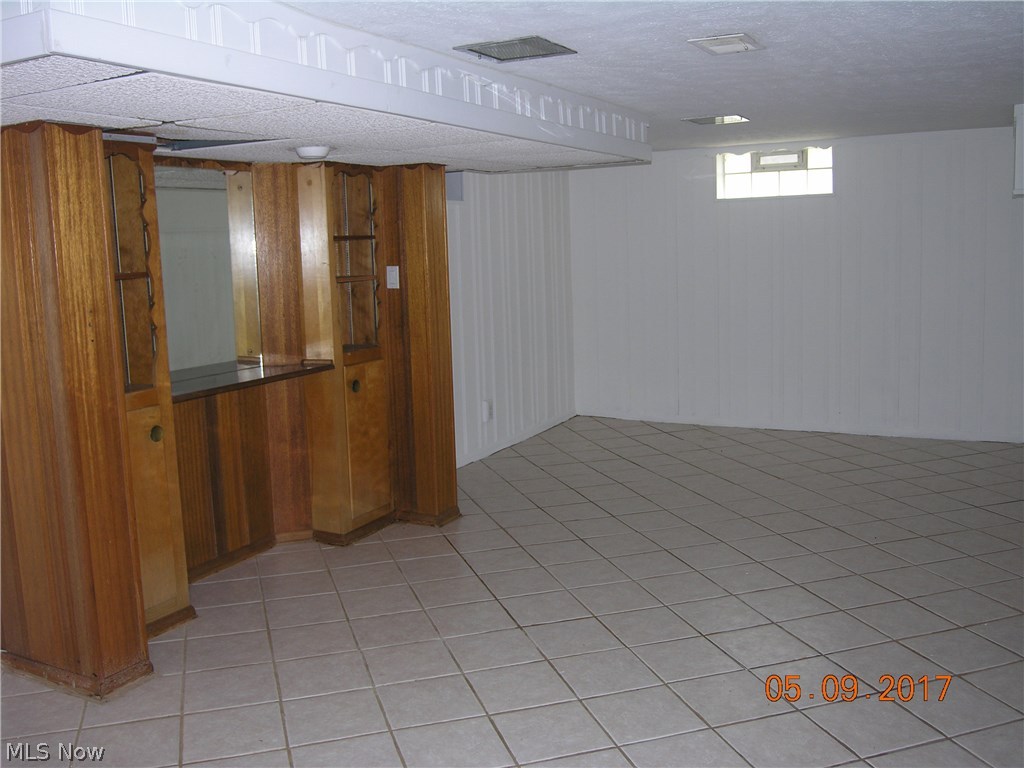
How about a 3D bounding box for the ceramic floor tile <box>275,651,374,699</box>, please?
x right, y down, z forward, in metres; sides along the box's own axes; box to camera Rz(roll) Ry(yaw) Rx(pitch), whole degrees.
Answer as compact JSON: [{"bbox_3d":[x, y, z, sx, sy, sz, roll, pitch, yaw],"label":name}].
[{"bbox_3d":[-0.653,1.006,3.267,0.302,0.010,0.302,-4,9,-17],"label":"ceramic floor tile"}]

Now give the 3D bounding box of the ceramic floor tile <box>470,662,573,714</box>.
[{"bbox_3d":[0.025,1.013,3.155,0.302,0.010,0.302,-4,9,-17],"label":"ceramic floor tile"}]

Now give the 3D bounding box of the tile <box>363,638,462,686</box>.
[{"bbox_3d":[-0.359,0.992,3.367,0.303,0.010,0.303,-4,9,-17],"label":"tile"}]

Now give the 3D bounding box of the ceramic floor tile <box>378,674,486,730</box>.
[{"bbox_3d":[-0.269,1.030,3.064,0.302,0.010,0.302,-4,9,-17],"label":"ceramic floor tile"}]

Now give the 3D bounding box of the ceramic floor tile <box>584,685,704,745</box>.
[{"bbox_3d":[0.410,1.034,2.955,0.302,0.010,0.302,-4,9,-17],"label":"ceramic floor tile"}]

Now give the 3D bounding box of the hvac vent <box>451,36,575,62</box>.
[{"bbox_3d":[0.017,-1.229,3.498,0.350,0.020,0.350,4,10,29],"label":"hvac vent"}]

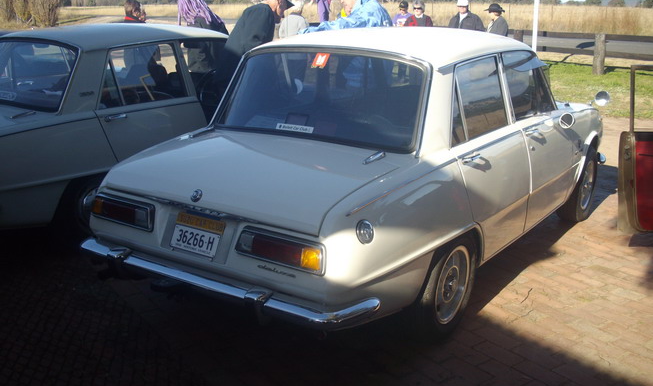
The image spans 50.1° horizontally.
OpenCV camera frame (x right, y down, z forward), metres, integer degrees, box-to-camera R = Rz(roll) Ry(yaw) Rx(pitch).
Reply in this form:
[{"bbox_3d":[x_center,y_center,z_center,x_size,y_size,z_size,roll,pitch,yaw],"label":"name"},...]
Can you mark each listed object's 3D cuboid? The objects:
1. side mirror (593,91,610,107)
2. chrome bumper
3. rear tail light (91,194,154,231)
[{"bbox_3d":[2.007,-0.685,5.065,0.120,0.115,0.080,12,19,38],"label":"side mirror"},{"bbox_3d":[-0.479,0.329,2.779,1.450,0.100,0.270,10,17,33],"label":"chrome bumper"},{"bbox_3d":[-0.835,0.074,2.932,0.385,0.110,0.070,10,7,33],"label":"rear tail light"}]

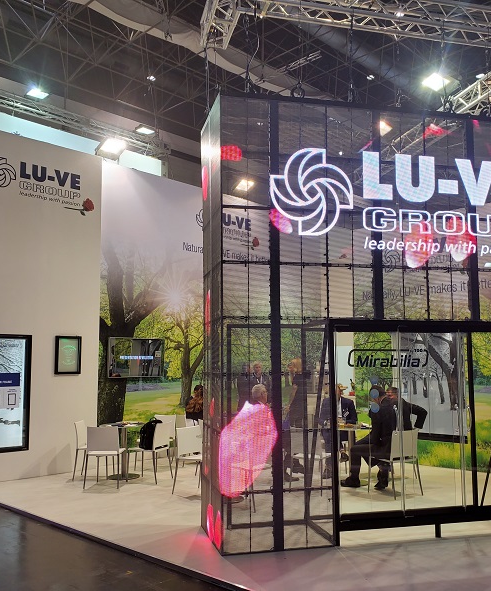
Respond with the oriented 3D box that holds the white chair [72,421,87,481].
[{"bbox_3d":[-2.094,2.141,8.234,0.470,0.775,0.450,0,-6,-4],"label":"white chair"}]

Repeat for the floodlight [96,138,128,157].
[{"bbox_3d":[-2.234,-2.425,9.838,0.430,0.130,0.330,6,-50,-49],"label":"floodlight"}]

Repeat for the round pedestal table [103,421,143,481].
[{"bbox_3d":[-1.709,2.201,8.410,0.690,0.730,0.690,0,-6,0],"label":"round pedestal table"}]

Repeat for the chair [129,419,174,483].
[{"bbox_3d":[-1.283,2.145,8.161,0.520,0.790,0.460,-3,-6,23],"label":"chair"}]

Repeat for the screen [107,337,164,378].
[{"bbox_3d":[-1.788,1.045,9.848,0.080,0.655,1.160,-5,-7,41],"label":"screen"}]

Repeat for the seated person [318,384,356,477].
[{"bbox_3d":[1.344,1.930,8.600,0.560,1.280,0.850,-1,-6,5],"label":"seated person"}]

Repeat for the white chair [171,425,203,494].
[{"bbox_3d":[-0.572,2.064,7.363,0.520,0.790,0.460,-5,-7,40],"label":"white chair"}]

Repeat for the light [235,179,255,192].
[{"bbox_3d":[0.000,-2.120,11.466,0.310,0.180,0.250,5,-8,-44],"label":"light"}]

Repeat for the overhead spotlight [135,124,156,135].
[{"bbox_3d":[-1.869,-3.116,11.103,0.260,0.100,0.330,-5,-7,41],"label":"overhead spotlight"}]

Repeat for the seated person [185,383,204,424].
[{"bbox_3d":[-0.594,1.981,8.982,0.500,1.270,0.750,-2,-6,14],"label":"seated person"}]

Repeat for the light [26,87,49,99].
[{"bbox_3d":[-3.266,-3.164,9.300,0.240,0.140,0.310,-6,-8,44],"label":"light"}]

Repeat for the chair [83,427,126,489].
[{"bbox_3d":[-1.802,2.092,7.756,0.450,0.775,0.470,-1,-6,4],"label":"chair"}]

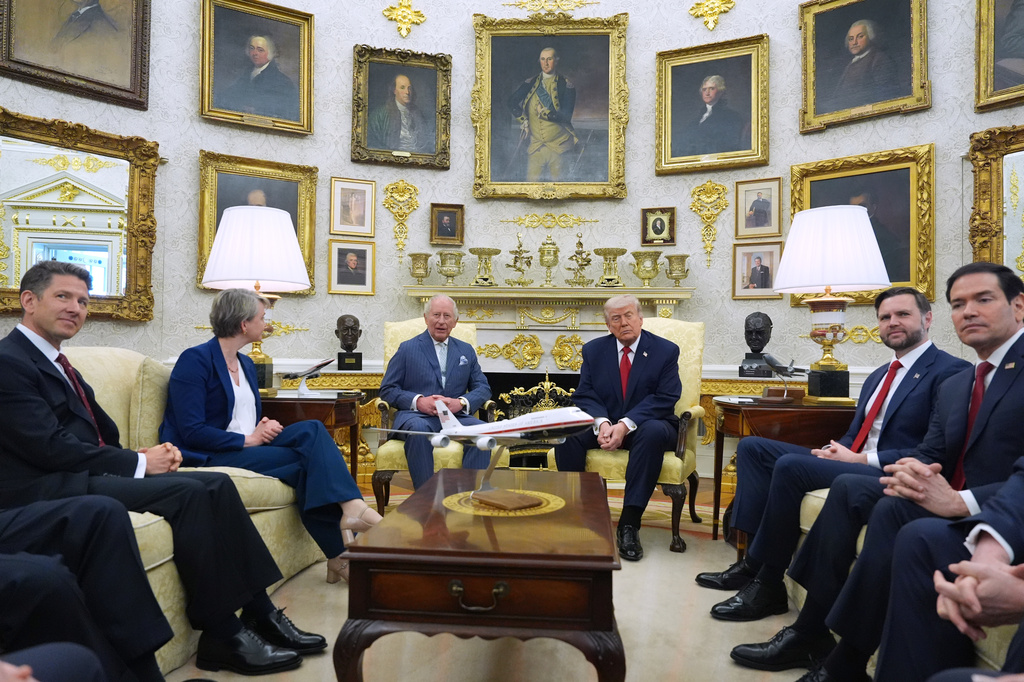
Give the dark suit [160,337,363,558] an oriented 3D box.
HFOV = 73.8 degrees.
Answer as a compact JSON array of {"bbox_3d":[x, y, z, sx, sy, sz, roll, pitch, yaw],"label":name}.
[{"bbox_3d":[-1.080,0.439,2.870,0.850,0.920,0.500,0,-1,21],"label":"dark suit"}]

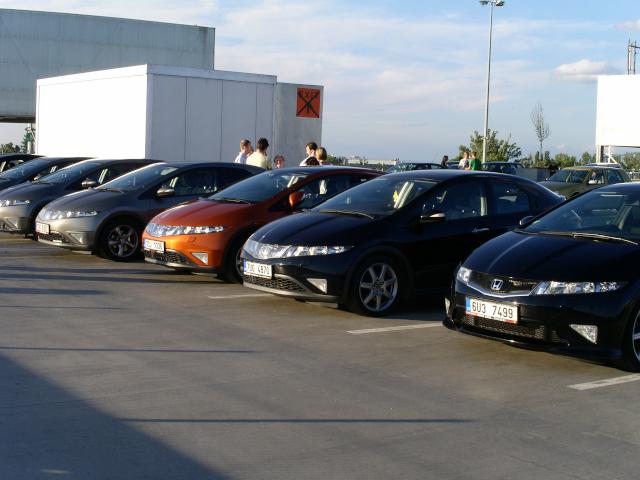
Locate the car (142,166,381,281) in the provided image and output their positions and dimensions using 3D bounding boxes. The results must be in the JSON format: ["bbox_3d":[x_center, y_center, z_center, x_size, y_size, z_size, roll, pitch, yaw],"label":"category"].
[{"bbox_3d":[-0.357,-0.276,13.655,4.250,1.460,1.790,-2,6,-38],"label":"car"}]

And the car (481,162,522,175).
[{"bbox_3d":[7.771,-2.754,46.507,4.200,1.540,1.750,-2,6,-39],"label":"car"}]

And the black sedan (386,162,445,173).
[{"bbox_3d":[4.134,-2.847,45.019,4.500,1.450,1.760,-2,6,-40],"label":"black sedan"}]

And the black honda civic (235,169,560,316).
[{"bbox_3d":[1.076,-0.055,11.319,4.250,1.460,1.790,-2,5,-36],"label":"black honda civic"}]

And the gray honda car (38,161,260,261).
[{"bbox_3d":[-2.233,-0.506,15.649,4.250,1.450,1.790,-2,6,-36],"label":"gray honda car"}]

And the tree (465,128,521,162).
[{"bbox_3d":[11.880,-5.581,70.159,4.200,4.202,4.200,-2,5,-37],"label":"tree"}]

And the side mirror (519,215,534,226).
[{"bbox_3d":[1.915,-0.174,9.316,0.140,0.150,0.220,-2,6,-38],"label":"side mirror"}]

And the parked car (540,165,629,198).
[{"bbox_3d":[9.009,-1.768,35.077,4.400,1.550,1.780,-2,6,-39],"label":"parked car"}]

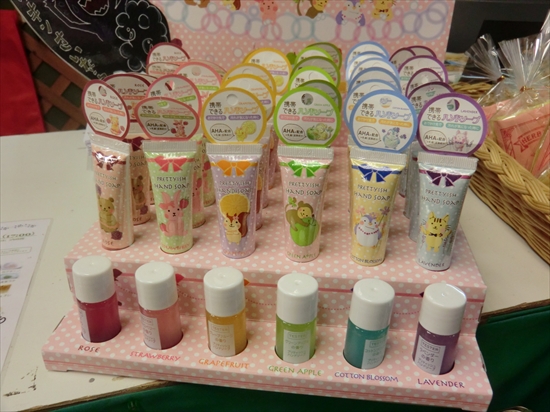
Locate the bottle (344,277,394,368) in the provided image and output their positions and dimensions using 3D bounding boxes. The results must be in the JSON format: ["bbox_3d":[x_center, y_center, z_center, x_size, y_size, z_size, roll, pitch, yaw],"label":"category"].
[{"bbox_3d":[0.061,0.080,0.308,0.027,0.061,0.027,0,29,0],"label":"bottle"}]

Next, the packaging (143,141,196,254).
[{"bbox_3d":[-0.073,-0.004,0.330,0.038,0.084,0.024,2,27,4],"label":"packaging"}]

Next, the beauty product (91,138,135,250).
[{"bbox_3d":[-0.121,-0.009,0.347,0.039,0.084,0.025,15,25,26],"label":"beauty product"}]

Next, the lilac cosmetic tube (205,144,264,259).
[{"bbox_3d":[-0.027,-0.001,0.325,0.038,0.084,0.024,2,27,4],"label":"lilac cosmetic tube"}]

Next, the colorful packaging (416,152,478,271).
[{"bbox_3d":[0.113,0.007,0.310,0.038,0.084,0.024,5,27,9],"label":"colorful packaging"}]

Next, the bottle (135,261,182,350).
[{"bbox_3d":[-0.077,0.070,0.313,0.026,0.059,0.026,0,27,0],"label":"bottle"}]

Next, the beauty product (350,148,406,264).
[{"bbox_3d":[0.070,0.002,0.329,0.039,0.084,0.025,6,25,12],"label":"beauty product"}]

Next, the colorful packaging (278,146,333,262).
[{"bbox_3d":[0.021,-0.001,0.333,0.039,0.084,0.025,1,23,1],"label":"colorful packaging"}]

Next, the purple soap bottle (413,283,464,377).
[{"bbox_3d":[0.104,0.081,0.294,0.026,0.059,0.026,21,34,36],"label":"purple soap bottle"}]

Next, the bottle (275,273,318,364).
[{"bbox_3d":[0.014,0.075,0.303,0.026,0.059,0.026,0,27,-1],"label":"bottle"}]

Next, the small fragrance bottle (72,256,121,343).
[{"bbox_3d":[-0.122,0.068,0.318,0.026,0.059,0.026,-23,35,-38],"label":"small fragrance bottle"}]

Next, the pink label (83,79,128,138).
[{"bbox_3d":[-0.118,-0.067,0.321,0.044,0.040,0.004,15,32,25],"label":"pink label"}]

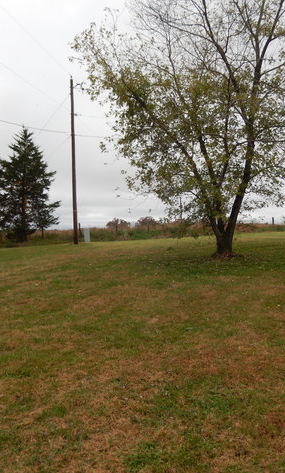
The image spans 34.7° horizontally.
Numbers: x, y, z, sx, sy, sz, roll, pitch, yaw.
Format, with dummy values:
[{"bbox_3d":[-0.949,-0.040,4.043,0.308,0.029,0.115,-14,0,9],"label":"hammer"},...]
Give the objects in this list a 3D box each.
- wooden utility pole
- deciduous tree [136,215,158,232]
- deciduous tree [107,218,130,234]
[{"bbox_3d":[-4.272,-4.754,28.500,0.330,10.450,0.330,-1,1,0],"label":"wooden utility pole"},{"bbox_3d":[0.878,-2.744,100.000,4.800,4.400,4.600,-1,1,0],"label":"deciduous tree"},{"bbox_3d":[-5.487,-2.085,100.000,5.300,4.000,5.000,-1,1,0],"label":"deciduous tree"}]

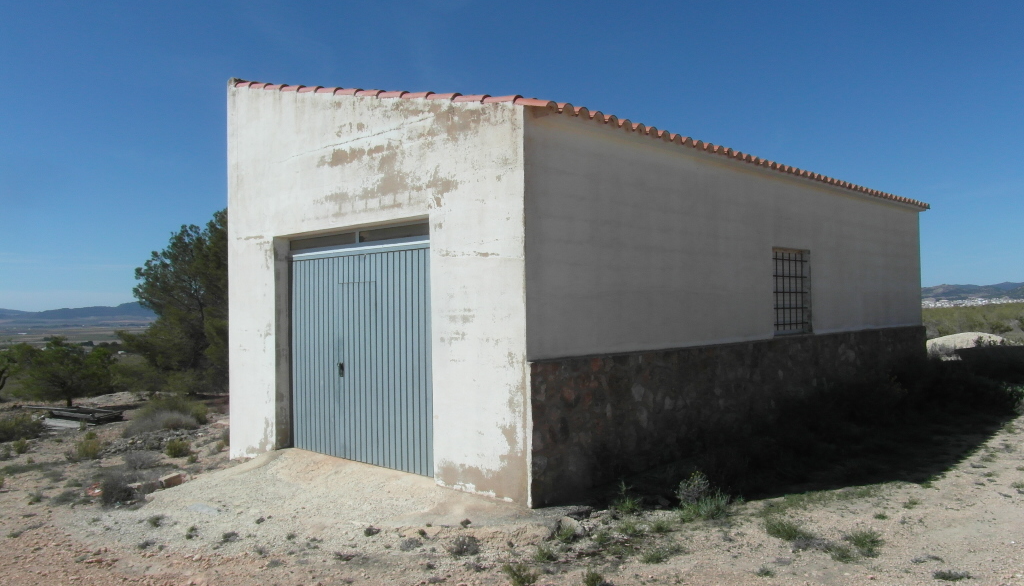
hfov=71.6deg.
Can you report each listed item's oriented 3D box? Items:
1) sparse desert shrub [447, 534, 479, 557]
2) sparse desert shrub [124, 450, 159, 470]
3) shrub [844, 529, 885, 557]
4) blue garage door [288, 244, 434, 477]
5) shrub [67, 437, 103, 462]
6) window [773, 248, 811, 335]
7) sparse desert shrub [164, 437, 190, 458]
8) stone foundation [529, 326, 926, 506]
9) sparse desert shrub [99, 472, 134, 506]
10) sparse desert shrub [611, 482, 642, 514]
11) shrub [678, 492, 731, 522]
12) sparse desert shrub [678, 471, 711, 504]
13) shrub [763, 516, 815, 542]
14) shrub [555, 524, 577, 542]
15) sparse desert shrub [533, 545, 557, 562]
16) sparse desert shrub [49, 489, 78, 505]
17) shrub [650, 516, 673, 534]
[{"bbox_3d":[-0.320,1.615,4.576,0.206,0.127,0.183,-1,-1,0],"label":"sparse desert shrub"},{"bbox_3d":[-4.619,2.058,8.850,0.424,0.213,0.377,-1,-1,0],"label":"sparse desert shrub"},{"bbox_3d":[2.206,1.554,4.446,0.250,0.148,0.222,-1,-1,0],"label":"shrub"},{"bbox_3d":[-1.591,0.646,7.453,0.070,2.239,2.749,0,-1,-45],"label":"blue garage door"},{"bbox_3d":[-5.932,2.150,9.851,0.493,0.290,0.443,0,-1,-31],"label":"shrub"},{"bbox_3d":[3.369,-0.009,8.660,1.046,1.036,0.140,0,-1,-44],"label":"window"},{"bbox_3d":[-4.538,2.078,9.631,0.353,0.242,0.315,-1,-1,0],"label":"sparse desert shrub"},{"bbox_3d":[3.586,1.110,9.005,9.975,1.123,0.300,0,-1,-45],"label":"stone foundation"},{"bbox_3d":[-3.793,1.856,6.808,0.340,0.291,0.306,0,-1,-29],"label":"sparse desert shrub"},{"bbox_3d":[0.879,1.559,5.461,0.243,0.219,0.219,-1,-1,9],"label":"sparse desert shrub"},{"bbox_3d":[1.426,1.566,5.266,0.379,0.189,0.284,-1,-1,15],"label":"shrub"},{"bbox_3d":[1.418,1.523,5.555,0.263,0.284,0.236,-1,-1,14],"label":"sparse desert shrub"},{"bbox_3d":[1.855,1.566,4.767,0.349,0.139,0.275,-1,-1,0],"label":"shrub"},{"bbox_3d":[0.361,1.617,4.802,0.149,0.114,0.133,-1,-1,0],"label":"shrub"},{"bbox_3d":[0.204,1.634,4.477,0.151,0.075,0.135,-1,-1,0],"label":"sparse desert shrub"},{"bbox_3d":[-4.333,1.968,6.874,0.271,0.124,0.242,-1,-1,0],"label":"sparse desert shrub"},{"bbox_3d":[1.044,1.607,4.961,0.152,0.105,0.137,-1,-1,12],"label":"shrub"}]

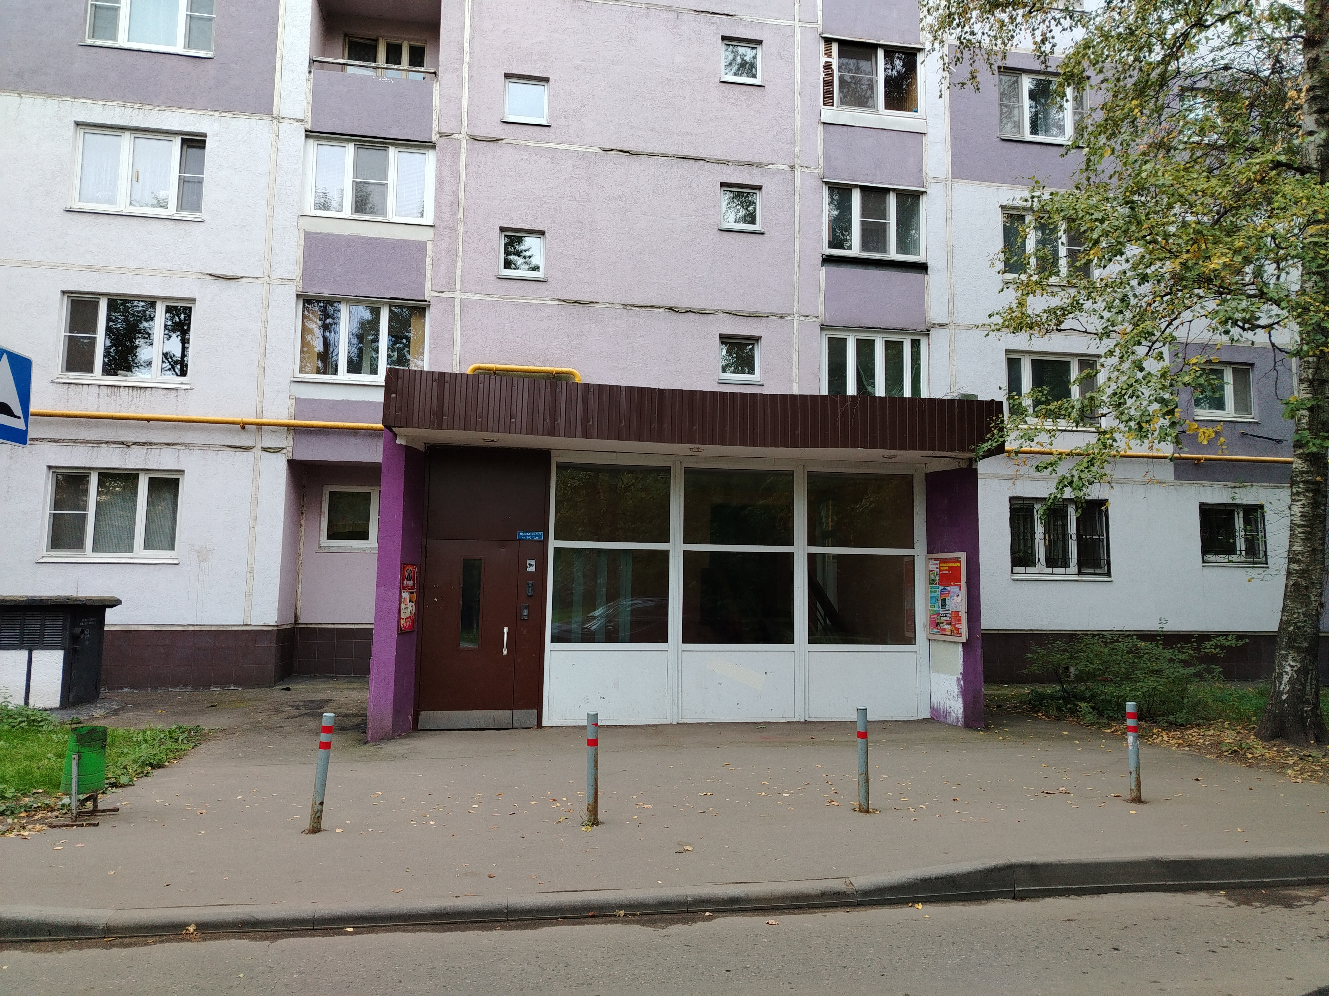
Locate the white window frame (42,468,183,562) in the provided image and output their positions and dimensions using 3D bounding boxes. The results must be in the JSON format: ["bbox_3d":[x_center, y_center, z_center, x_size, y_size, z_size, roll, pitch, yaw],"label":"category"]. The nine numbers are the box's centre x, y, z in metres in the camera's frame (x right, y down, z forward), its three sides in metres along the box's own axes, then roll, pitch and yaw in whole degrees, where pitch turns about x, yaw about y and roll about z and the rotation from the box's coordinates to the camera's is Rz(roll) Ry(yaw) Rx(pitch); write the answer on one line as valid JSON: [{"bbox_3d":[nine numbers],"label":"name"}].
[{"bbox_3d":[-8.671,0.275,14.509,1.956,1.423,0.170,2,-6,-10],"label":"white window frame"}]

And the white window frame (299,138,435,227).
[{"bbox_3d":[-4.934,-5.305,15.467,2.106,1.359,0.120,2,-5,-10],"label":"white window frame"}]

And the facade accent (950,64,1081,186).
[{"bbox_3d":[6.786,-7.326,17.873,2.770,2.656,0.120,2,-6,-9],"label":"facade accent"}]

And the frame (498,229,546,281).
[{"bbox_3d":[-2.457,-4.225,15.994,0.796,0.831,0.160,2,-6,-10],"label":"frame"}]

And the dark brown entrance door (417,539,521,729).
[{"bbox_3d":[-2.154,1.508,10.225,1.012,2.057,0.080,2,-6,-10],"label":"dark brown entrance door"}]

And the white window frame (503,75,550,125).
[{"bbox_3d":[-2.442,-7.056,16.322,0.787,0.883,0.120,2,-6,-9],"label":"white window frame"}]

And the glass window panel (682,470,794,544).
[{"bbox_3d":[0.884,0.113,10.905,1.340,0.896,0.050,2,-6,-10],"label":"glass window panel"}]

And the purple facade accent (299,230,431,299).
[{"bbox_3d":[-4.980,-3.835,15.342,1.971,1.009,0.150,2,-5,-10],"label":"purple facade accent"}]

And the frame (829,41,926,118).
[{"bbox_3d":[3.978,-7.942,17.413,1.894,1.336,0.130,2,-6,-10],"label":"frame"}]

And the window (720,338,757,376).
[{"bbox_3d":[1.311,-2.490,16.445,0.685,0.664,0.120,2,-5,-10],"label":"window"}]

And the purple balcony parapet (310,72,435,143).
[{"bbox_3d":[-5.000,-6.694,15.840,2.004,1.088,0.120,2,-6,-9],"label":"purple balcony parapet"}]

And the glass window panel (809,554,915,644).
[{"bbox_3d":[2.397,1.237,11.203,1.364,1.090,0.050,2,-6,-9],"label":"glass window panel"}]

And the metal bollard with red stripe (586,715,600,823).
[{"bbox_3d":[-0.501,1.892,6.454,0.076,0.752,0.076,1,-6,-10],"label":"metal bollard with red stripe"}]

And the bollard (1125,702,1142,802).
[{"bbox_3d":[3.597,1.940,7.063,0.076,0.747,0.076,1,-6,-10],"label":"bollard"}]

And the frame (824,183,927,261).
[{"bbox_3d":[3.915,-5.119,17.165,1.982,1.353,0.120,2,-6,-9],"label":"frame"}]

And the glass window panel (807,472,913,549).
[{"bbox_3d":[2.413,0.156,11.307,1.363,0.912,0.050,2,-6,-9],"label":"glass window panel"}]

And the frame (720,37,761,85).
[{"bbox_3d":[1.421,-8.072,17.018,0.804,0.816,0.160,2,-6,-10],"label":"frame"}]

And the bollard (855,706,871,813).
[{"bbox_3d":[1.477,1.945,6.842,0.076,0.749,0.076,1,-6,-10],"label":"bollard"}]

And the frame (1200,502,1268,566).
[{"bbox_3d":[11.038,0.728,17.871,1.409,1.199,0.120,2,-6,-9],"label":"frame"}]

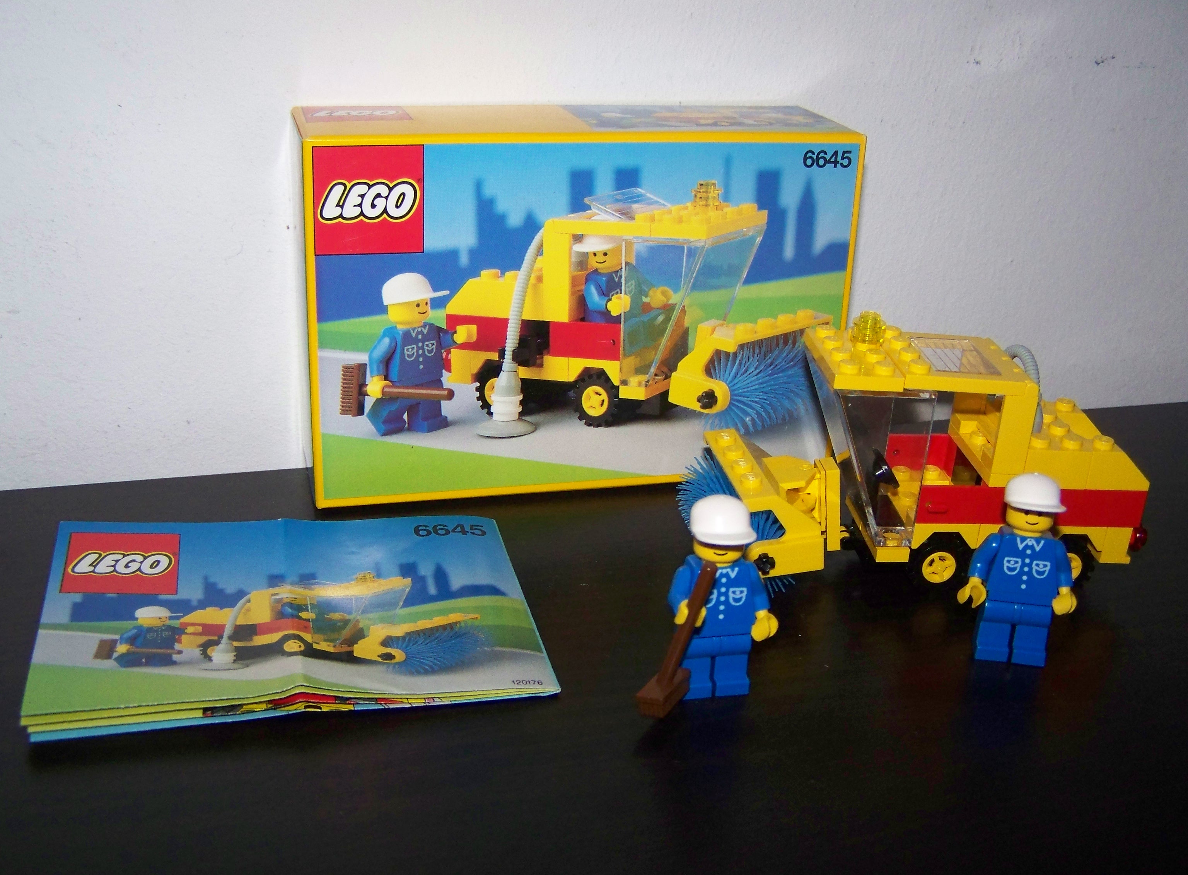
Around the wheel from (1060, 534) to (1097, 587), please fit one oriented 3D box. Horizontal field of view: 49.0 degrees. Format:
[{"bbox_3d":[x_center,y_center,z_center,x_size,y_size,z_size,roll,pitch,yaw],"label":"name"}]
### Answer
[{"bbox_3d":[0.113,0.030,0.315,0.015,0.015,0.006,2,23,-3],"label":"wheel"}]

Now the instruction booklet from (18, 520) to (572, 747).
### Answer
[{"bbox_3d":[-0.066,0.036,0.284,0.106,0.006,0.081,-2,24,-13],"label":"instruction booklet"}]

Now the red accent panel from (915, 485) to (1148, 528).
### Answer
[{"bbox_3d":[0.102,0.015,0.305,0.056,0.010,0.005,2,23,-3],"label":"red accent panel"}]

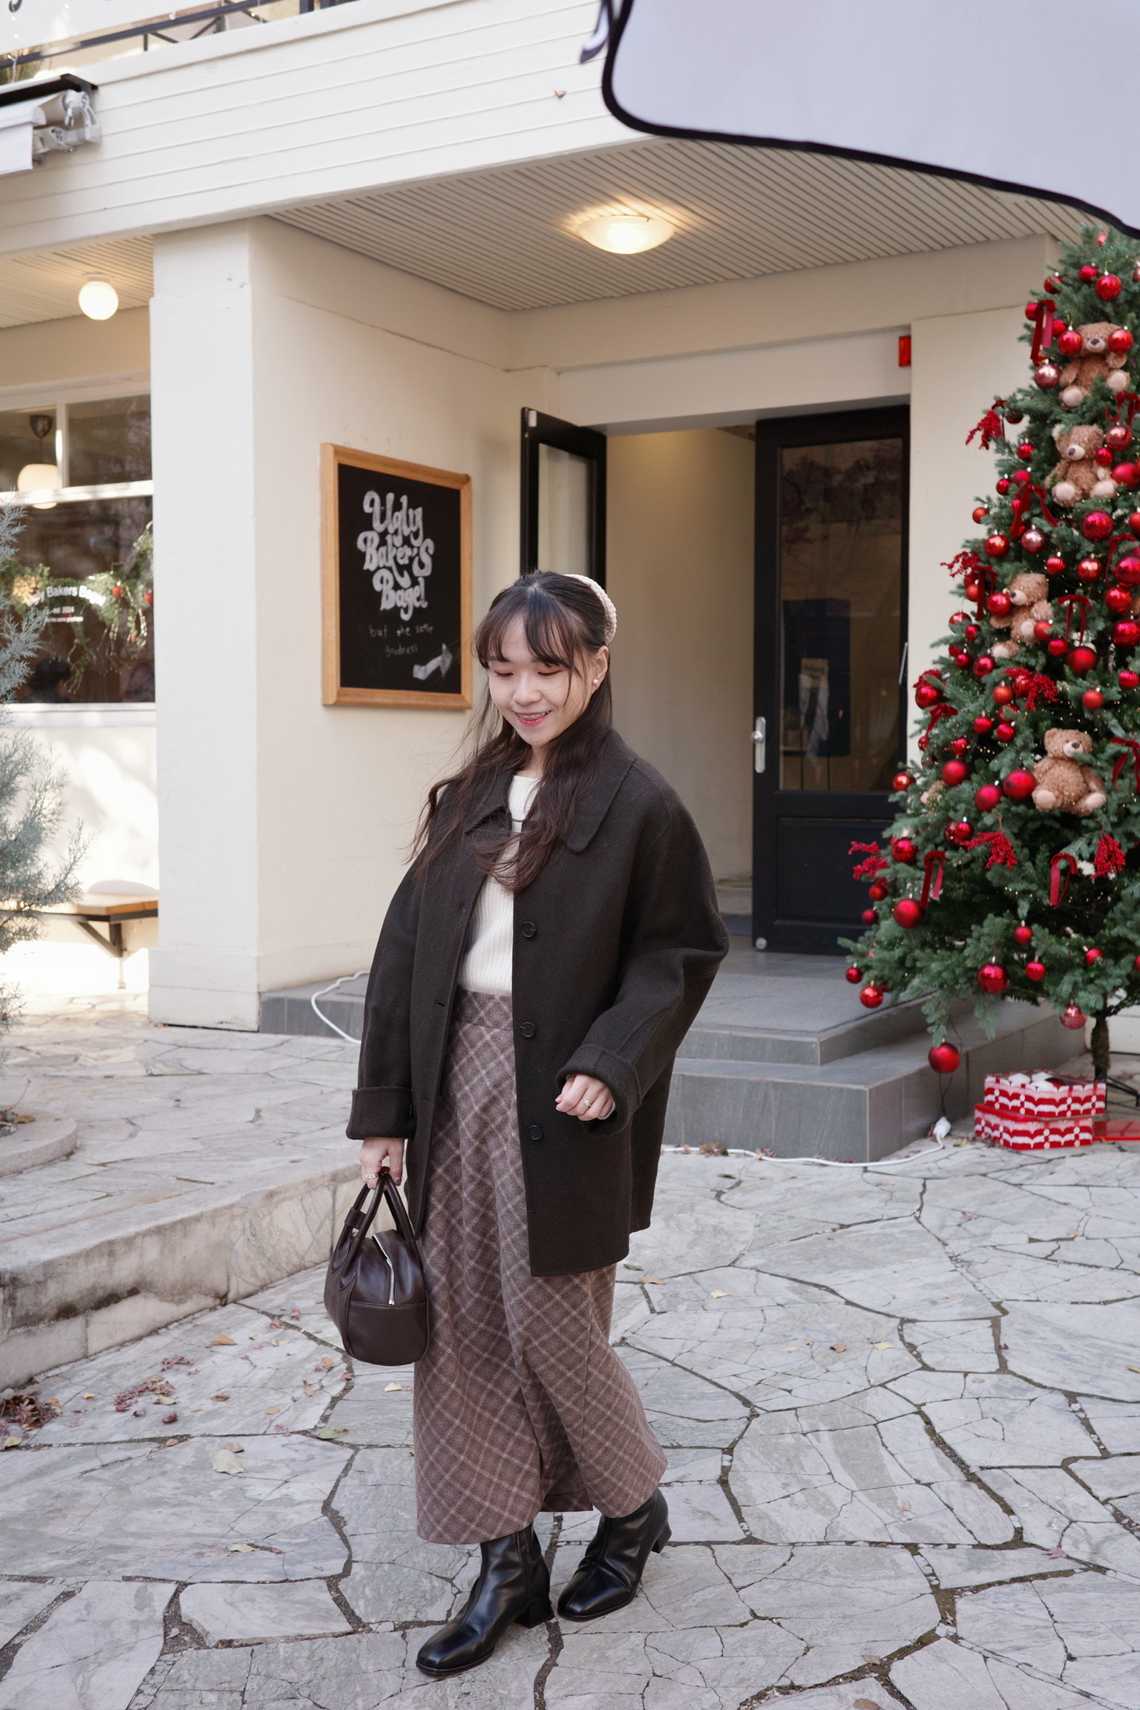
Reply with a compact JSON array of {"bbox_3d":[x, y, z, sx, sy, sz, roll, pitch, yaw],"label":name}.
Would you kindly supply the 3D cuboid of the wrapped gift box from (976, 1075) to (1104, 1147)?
[{"bbox_3d":[1.503,0.813,6.105,0.285,0.205,0.270,-1,3,-19],"label":"wrapped gift box"}]

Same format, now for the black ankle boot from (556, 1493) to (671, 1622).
[{"bbox_3d":[0.070,1.026,2.910,0.095,0.185,0.250,3,17,45],"label":"black ankle boot"}]

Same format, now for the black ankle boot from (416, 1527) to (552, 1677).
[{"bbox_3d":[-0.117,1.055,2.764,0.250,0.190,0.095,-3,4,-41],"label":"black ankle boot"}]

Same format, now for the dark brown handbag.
[{"bbox_3d":[-0.295,0.625,2.890,0.140,0.280,0.250,-1,3,-16],"label":"dark brown handbag"}]

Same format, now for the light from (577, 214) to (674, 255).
[{"bbox_3d":[0.217,-2.429,7.537,0.395,0.100,0.395,0,3,0],"label":"light"}]

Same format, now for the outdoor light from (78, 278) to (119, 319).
[{"bbox_3d":[-2.055,-2.429,8.283,0.174,0.190,0.174,0,3,0],"label":"outdoor light"}]

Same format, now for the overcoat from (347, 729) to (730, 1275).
[{"bbox_3d":[-0.045,0.214,2.800,0.560,0.790,0.380,2,4,28],"label":"overcoat"}]

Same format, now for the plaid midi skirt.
[{"bbox_3d":[-0.048,0.602,2.830,0.370,0.800,0.380,2,4,35],"label":"plaid midi skirt"}]

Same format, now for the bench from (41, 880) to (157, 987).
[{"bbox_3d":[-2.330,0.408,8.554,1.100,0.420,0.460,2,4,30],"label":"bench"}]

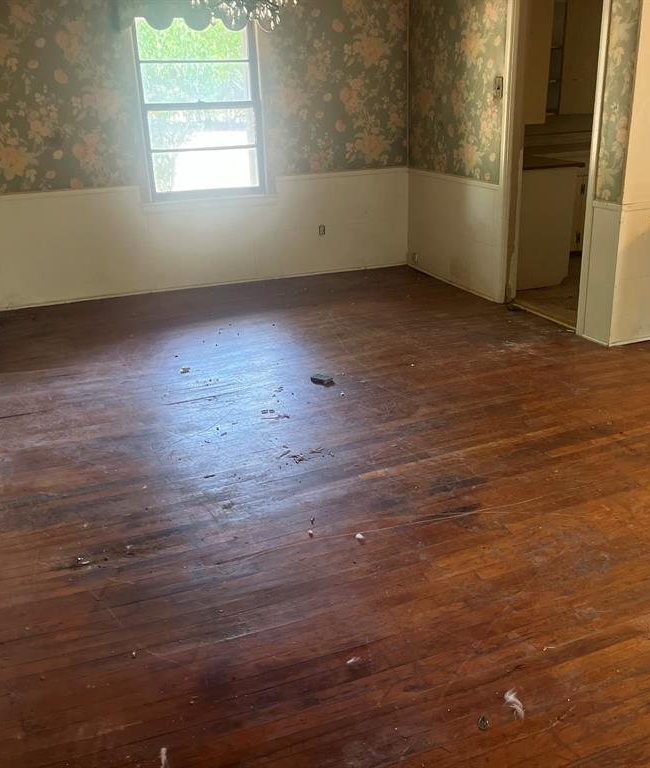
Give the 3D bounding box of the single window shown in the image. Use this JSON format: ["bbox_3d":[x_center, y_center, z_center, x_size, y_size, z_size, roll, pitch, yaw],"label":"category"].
[{"bbox_3d":[-0.874,-1.990,5.543,0.881,1.283,0.090,-9,22,-19],"label":"single window"}]

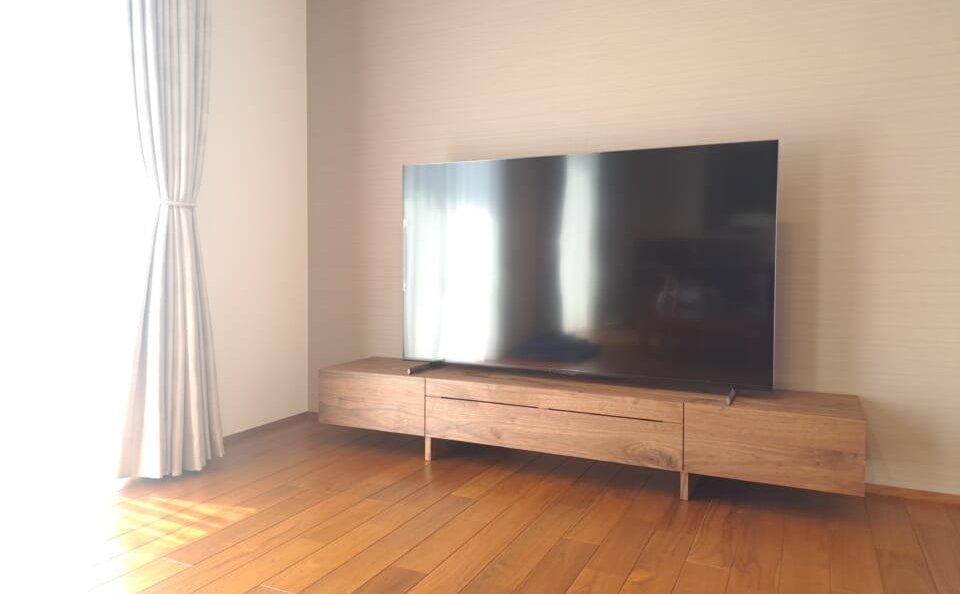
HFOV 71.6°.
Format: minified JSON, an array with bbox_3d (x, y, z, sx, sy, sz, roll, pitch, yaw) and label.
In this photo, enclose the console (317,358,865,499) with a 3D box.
[{"bbox_3d":[0.305,0.487,2.567,2.020,0.329,0.379,2,3,26],"label":"console"}]

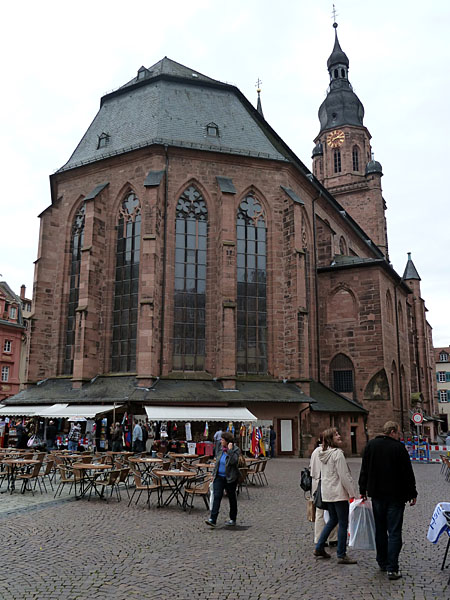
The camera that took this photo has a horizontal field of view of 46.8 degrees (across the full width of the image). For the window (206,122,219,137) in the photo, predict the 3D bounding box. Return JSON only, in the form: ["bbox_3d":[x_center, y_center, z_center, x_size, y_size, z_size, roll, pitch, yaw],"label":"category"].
[{"bbox_3d":[-0.917,-11.572,35.679,0.830,1.050,0.500,3,-13,-15],"label":"window"}]

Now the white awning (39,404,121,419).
[{"bbox_3d":[-7.980,6.041,27.964,4.600,0.740,1.950,-7,-15,27],"label":"white awning"}]

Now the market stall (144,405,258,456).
[{"bbox_3d":[-1.246,6.918,26.498,5.640,2.780,2.100,3,-13,-15],"label":"market stall"}]

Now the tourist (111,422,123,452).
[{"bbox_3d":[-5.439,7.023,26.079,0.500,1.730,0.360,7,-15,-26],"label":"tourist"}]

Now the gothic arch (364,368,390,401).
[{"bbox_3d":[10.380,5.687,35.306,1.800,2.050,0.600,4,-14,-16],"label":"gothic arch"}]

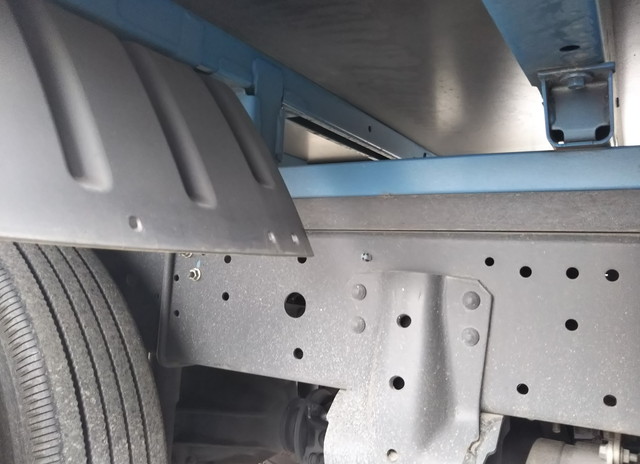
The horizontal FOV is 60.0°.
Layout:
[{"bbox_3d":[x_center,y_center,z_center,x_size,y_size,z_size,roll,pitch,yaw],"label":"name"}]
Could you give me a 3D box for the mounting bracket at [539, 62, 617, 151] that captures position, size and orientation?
[{"bbox_3d":[0.294,-0.137,0.636,0.076,0.084,0.067,0,1,27],"label":"mounting bracket"}]

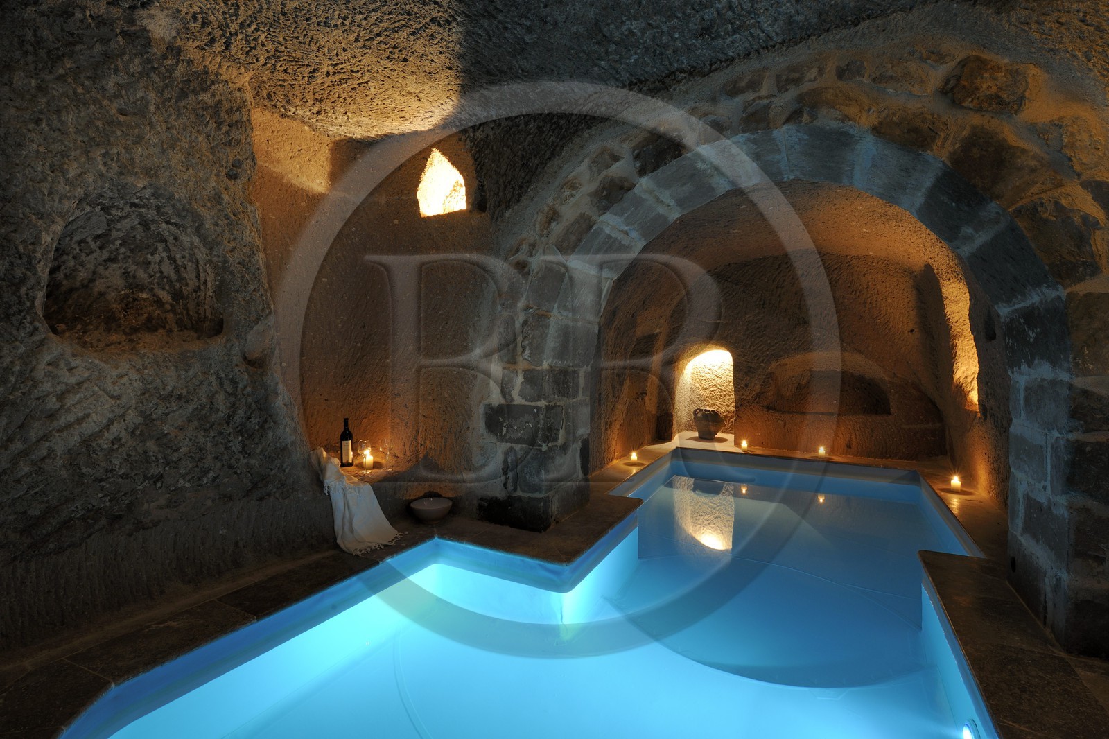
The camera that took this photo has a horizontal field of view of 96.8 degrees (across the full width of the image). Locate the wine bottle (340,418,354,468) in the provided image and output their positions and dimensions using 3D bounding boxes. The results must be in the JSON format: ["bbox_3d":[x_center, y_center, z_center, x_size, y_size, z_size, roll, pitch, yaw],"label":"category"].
[{"bbox_3d":[-1.348,0.475,3.200,0.075,0.310,0.075,-1,2,-23],"label":"wine bottle"}]

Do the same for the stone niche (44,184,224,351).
[{"bbox_3d":[-1.830,-0.430,2.120,0.330,0.680,0.600,1,2,31],"label":"stone niche"}]

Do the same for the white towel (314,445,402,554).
[{"bbox_3d":[-1.120,0.707,2.810,0.360,0.420,0.550,-2,3,-43],"label":"white towel"}]

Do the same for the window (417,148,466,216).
[{"bbox_3d":[-0.744,-1.227,3.231,0.380,0.420,0.200,1,3,29],"label":"window"}]

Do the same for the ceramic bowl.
[{"bbox_3d":[-0.749,0.868,3.000,0.247,0.120,0.247,0,2,-14],"label":"ceramic bowl"}]

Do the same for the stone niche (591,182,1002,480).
[{"bbox_3d":[1.836,-0.144,3.894,2.550,2.030,2.000,1,3,29],"label":"stone niche"}]

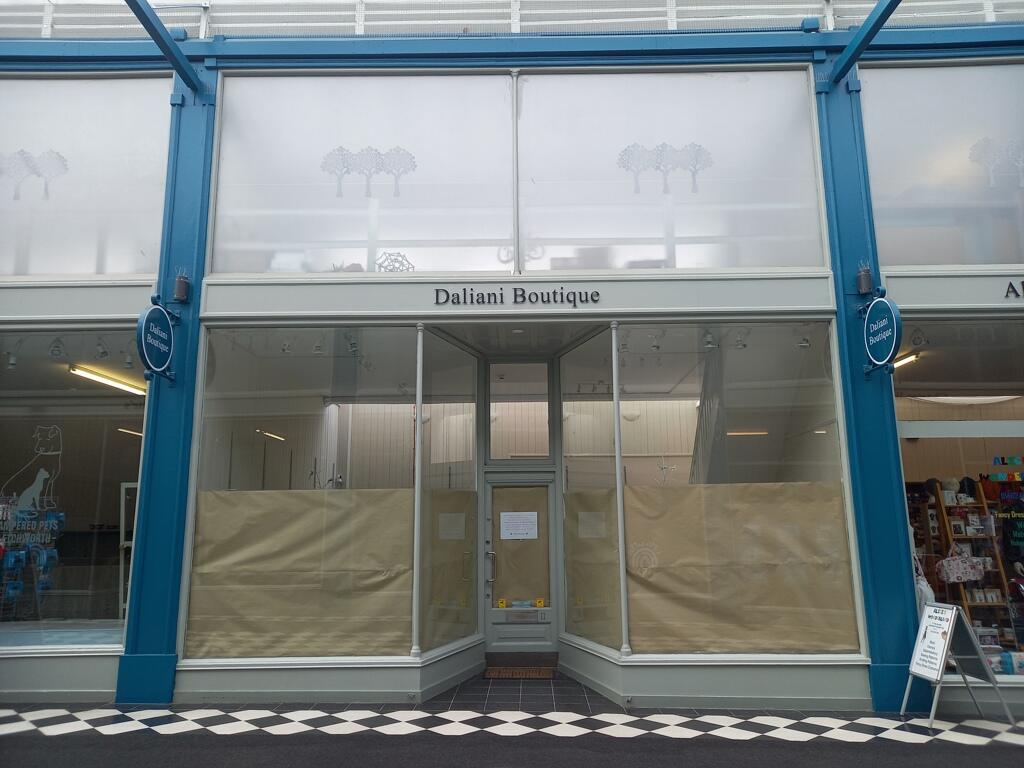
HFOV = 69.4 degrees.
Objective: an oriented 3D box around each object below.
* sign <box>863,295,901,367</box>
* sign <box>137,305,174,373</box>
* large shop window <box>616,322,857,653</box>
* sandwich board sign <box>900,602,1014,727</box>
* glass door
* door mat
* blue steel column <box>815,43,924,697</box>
[{"bbox_3d":[3.403,-0.470,6.816,0.065,0.620,0.600,0,-11,-1],"label":"sign"},{"bbox_3d":[-3.316,-0.403,6.923,0.065,0.620,0.600,-1,-11,2],"label":"sign"},{"bbox_3d":[2.119,0.927,7.106,2.150,3.130,0.080,-1,-11,0],"label":"large shop window"},{"bbox_3d":[3.798,2.393,6.388,0.700,0.970,0.460,0,-11,-1],"label":"sandwich board sign"},{"bbox_3d":[0.084,2.060,8.431,0.790,1.910,0.060,-1,-11,0],"label":"glass door"},{"bbox_3d":[0.089,3.124,7.970,0.700,0.020,0.440,-1,-11,0],"label":"door mat"},{"bbox_3d":[3.439,-0.235,7.320,0.500,6.460,0.320,-1,-11,0],"label":"blue steel column"}]

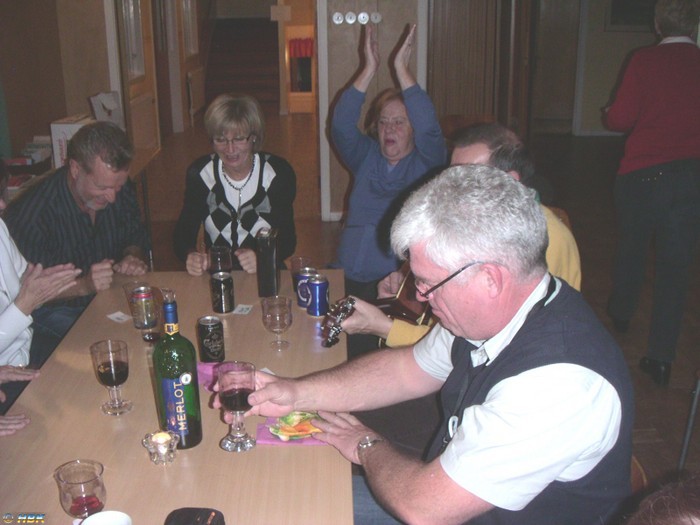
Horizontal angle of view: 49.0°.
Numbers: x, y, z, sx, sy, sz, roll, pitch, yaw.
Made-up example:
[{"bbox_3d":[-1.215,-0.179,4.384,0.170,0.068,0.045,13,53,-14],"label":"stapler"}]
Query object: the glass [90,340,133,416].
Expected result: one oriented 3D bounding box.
[{"bbox_3d":[-0.537,0.264,1.747,0.081,0.154,0.081,-1,18,0],"label":"glass"}]

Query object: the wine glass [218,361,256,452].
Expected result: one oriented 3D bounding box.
[{"bbox_3d":[-0.234,0.301,1.605,0.079,0.166,0.079,-1,18,0],"label":"wine glass"}]

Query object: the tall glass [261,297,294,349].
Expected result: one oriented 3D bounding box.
[{"bbox_3d":[-0.192,0.168,2.069,0.081,0.130,0.081,-1,18,0],"label":"tall glass"}]

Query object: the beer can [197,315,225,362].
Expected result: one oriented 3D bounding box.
[{"bbox_3d":[-0.363,0.199,2.005,0.066,0.115,0.066,-1,18,0],"label":"beer can"}]

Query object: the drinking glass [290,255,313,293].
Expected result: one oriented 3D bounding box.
[{"bbox_3d":[-0.153,0.045,2.494,0.070,0.120,0.070,0,18,0],"label":"drinking glass"}]

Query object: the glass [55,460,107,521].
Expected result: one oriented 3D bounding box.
[{"bbox_3d":[-0.454,0.415,1.311,0.077,0.133,0.077,-1,18,0],"label":"glass"}]

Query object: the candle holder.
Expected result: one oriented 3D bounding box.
[{"bbox_3d":[-0.386,0.382,1.575,0.073,0.045,0.073,0,18,0],"label":"candle holder"}]

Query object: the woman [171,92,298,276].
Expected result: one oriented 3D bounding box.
[{"bbox_3d":[-0.385,0.062,2.843,0.460,1.325,0.660,-1,18,-3],"label":"woman"}]

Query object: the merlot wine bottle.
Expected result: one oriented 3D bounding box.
[{"bbox_3d":[-0.362,0.220,1.604,0.086,0.335,0.086,0,18,0],"label":"merlot wine bottle"}]

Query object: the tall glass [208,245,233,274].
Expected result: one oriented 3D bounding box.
[{"bbox_3d":[-0.425,0.014,2.546,0.075,0.132,0.075,-1,18,0],"label":"tall glass"}]

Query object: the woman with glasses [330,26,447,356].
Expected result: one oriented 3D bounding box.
[{"bbox_3d":[0.134,-0.070,2.863,0.460,1.555,0.660,0,18,3],"label":"woman with glasses"}]

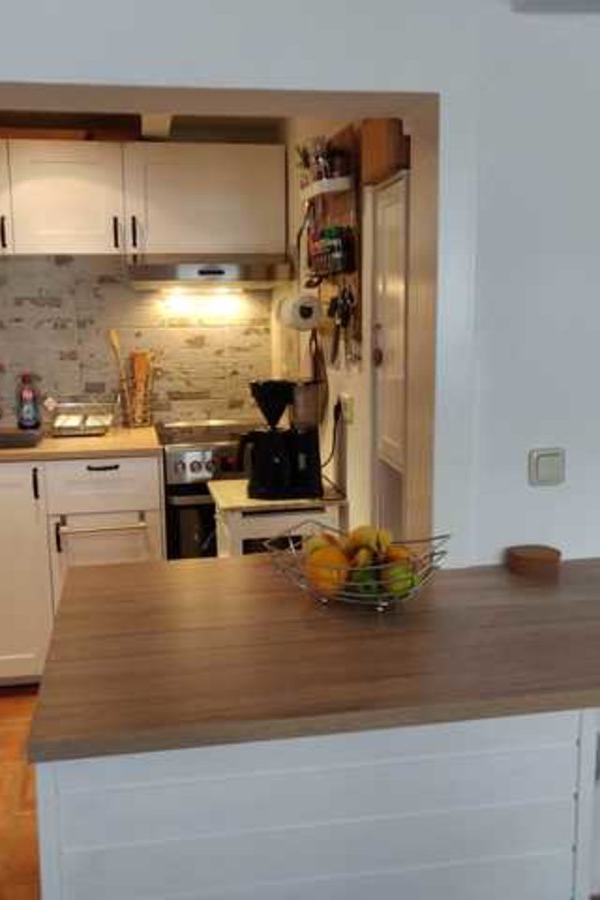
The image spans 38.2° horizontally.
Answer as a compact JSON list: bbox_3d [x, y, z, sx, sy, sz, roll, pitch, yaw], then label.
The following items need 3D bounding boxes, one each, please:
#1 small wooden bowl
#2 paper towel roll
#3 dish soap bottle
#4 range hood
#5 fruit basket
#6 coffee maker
[{"bbox_3d":[0.473,0.229,1.762,0.114,0.042,0.114,0,10,0],"label":"small wooden bowl"},{"bbox_3d":[0.001,-0.432,2.722,0.108,0.108,0.220,-2,10,-10],"label":"paper towel roll"},{"bbox_3d":[-1.116,-0.200,3.557,0.077,0.238,0.050,-2,10,-10],"label":"dish soap bottle"},{"bbox_3d":[-0.365,-0.687,3.399,0.600,0.140,0.490,-2,10,-10],"label":"range hood"},{"bbox_3d":[0.104,0.219,1.585,0.330,0.126,0.310,-2,10,-10],"label":"fruit basket"},{"bbox_3d":[-0.051,-0.039,2.595,0.250,0.340,0.180,-2,10,-10],"label":"coffee maker"}]

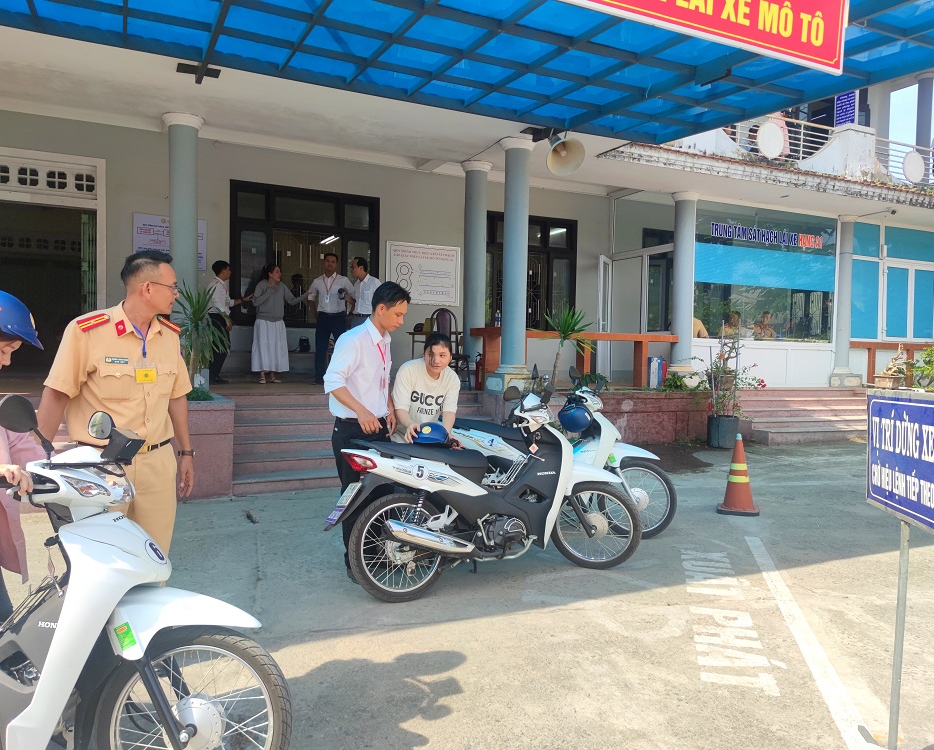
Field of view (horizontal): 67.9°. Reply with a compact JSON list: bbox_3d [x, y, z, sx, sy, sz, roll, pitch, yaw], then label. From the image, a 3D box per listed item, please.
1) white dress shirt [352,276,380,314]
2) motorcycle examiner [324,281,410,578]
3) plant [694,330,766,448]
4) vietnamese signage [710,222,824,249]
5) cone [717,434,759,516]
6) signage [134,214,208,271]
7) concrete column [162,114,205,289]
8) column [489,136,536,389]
[{"bbox_3d":[-1.299,-1.051,9.050,0.320,0.550,0.420,0,2,-38],"label":"white dress shirt"},{"bbox_3d":[-0.560,0.302,3.900,0.440,1.660,0.480,2,2,22],"label":"motorcycle examiner"},{"bbox_3d":[3.244,0.180,8.600,0.720,1.450,0.650,0,2,-25],"label":"plant"},{"bbox_3d":[4.938,-2.249,11.308,2.581,0.250,0.020,0,2,-25],"label":"vietnamese signage"},{"bbox_3d":[2.330,0.863,5.950,0.330,0.660,0.330,2,2,21],"label":"cone"},{"bbox_3d":[-3.869,-1.735,9.060,0.885,0.670,0.020,0,2,-25],"label":"signage"},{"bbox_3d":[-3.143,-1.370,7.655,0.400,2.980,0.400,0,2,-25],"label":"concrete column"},{"bbox_3d":[0.553,-1.299,8.249,0.440,3.000,0.440,1,2,0],"label":"column"}]

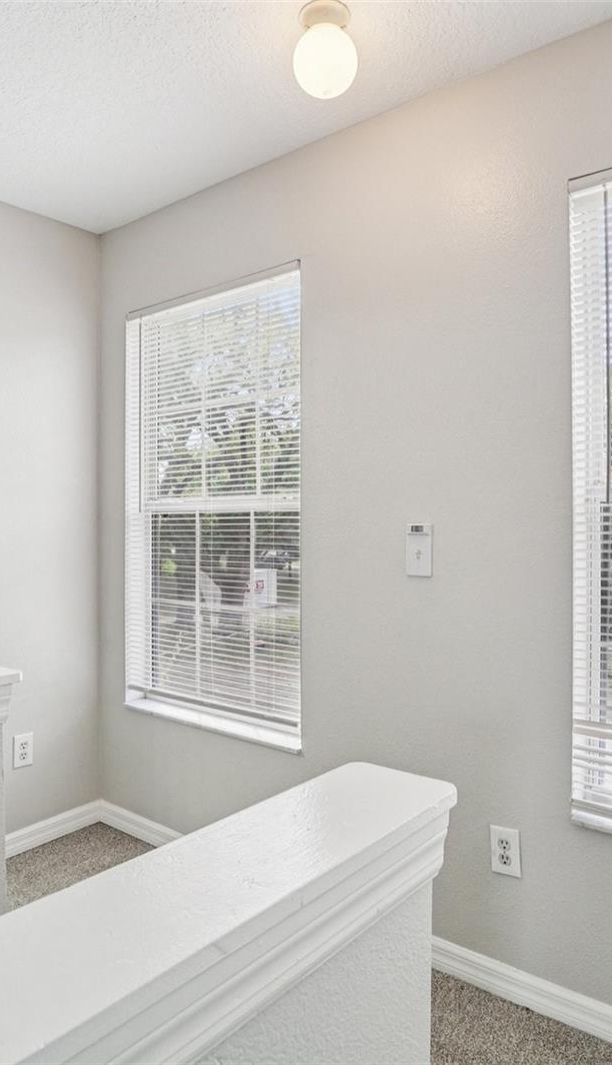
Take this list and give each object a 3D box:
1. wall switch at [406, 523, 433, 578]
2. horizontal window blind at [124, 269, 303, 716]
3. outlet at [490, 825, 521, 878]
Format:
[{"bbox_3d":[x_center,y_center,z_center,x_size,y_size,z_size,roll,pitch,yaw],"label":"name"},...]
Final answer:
[{"bbox_3d":[0.317,0.050,1.878,0.080,0.149,0.018,0,1,37],"label":"wall switch"},{"bbox_3d":[-0.354,-0.111,2.415,0.865,1.478,0.040,0,1,37],"label":"horizontal window blind"},{"bbox_3d":[0.520,0.834,1.737,0.076,0.120,0.009,0,1,37],"label":"outlet"}]

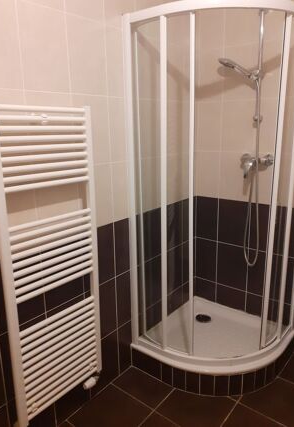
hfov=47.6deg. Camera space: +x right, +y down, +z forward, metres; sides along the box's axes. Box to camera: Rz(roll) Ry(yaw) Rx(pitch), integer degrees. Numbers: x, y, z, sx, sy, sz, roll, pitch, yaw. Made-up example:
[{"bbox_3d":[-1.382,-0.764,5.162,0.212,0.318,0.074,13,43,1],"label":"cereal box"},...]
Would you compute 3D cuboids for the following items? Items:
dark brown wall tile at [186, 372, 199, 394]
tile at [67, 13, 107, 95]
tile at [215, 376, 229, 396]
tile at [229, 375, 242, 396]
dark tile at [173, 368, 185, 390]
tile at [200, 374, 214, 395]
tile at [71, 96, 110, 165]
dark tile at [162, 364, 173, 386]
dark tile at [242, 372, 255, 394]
[{"bbox_3d":[0.270,0.995,1.964,0.081,0.141,0.012,3,15,16],"label":"dark brown wall tile"},{"bbox_3d":[-0.283,-0.736,1.575,0.012,0.333,0.238,11,19,38],"label":"tile"},{"bbox_3d":[0.435,0.998,1.940,0.082,0.141,0.012,-1,15,0],"label":"tile"},{"bbox_3d":[0.514,0.995,1.945,0.073,0.141,0.012,-3,15,-7],"label":"tile"},{"bbox_3d":[0.195,0.989,1.991,0.076,0.141,0.012,5,16,24],"label":"dark tile"},{"bbox_3d":[0.351,0.998,1.946,0.082,0.141,0.012,1,15,8],"label":"tile"},{"bbox_3d":[-0.277,-0.412,1.659,0.012,0.333,0.238,11,19,38],"label":"tile"},{"bbox_3d":[0.123,0.980,2.030,0.086,0.141,0.012,9,17,33],"label":"dark tile"},{"bbox_3d":[0.593,0.990,1.960,0.083,0.141,0.012,-5,15,-15],"label":"dark tile"}]

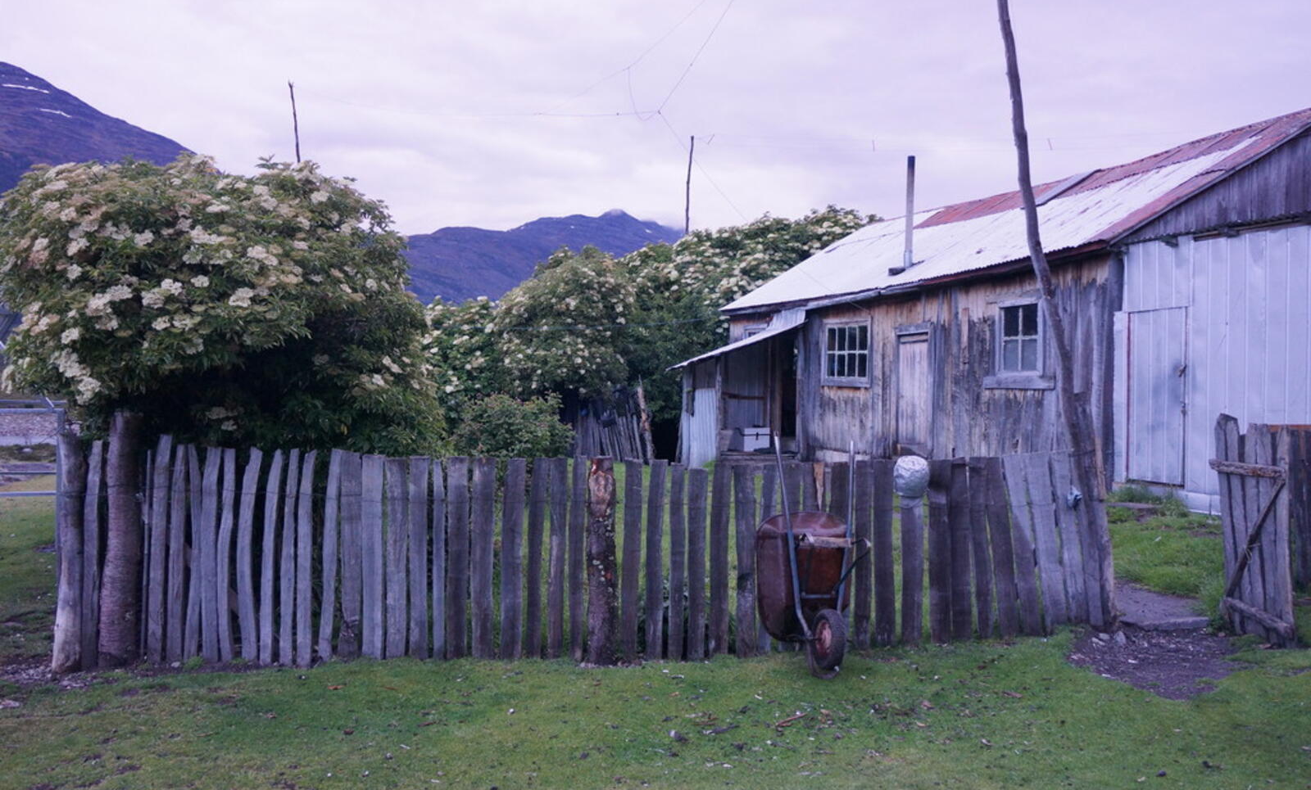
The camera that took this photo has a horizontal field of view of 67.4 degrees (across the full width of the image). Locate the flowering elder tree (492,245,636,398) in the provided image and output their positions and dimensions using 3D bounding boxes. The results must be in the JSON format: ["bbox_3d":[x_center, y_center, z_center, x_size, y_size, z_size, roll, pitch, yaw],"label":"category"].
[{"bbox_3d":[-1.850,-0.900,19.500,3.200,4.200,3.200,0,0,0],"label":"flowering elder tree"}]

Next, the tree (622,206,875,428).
[{"bbox_3d":[2.200,-1.500,22.300,6.000,5.500,4.800,0,0,0],"label":"tree"}]

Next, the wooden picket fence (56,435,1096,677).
[{"bbox_3d":[-0.180,0.970,6.380,6.800,1.330,0.280,0,0,-9],"label":"wooden picket fence"}]

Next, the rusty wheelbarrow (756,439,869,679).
[{"bbox_3d":[0.940,0.950,5.930,0.630,1.400,0.600,0,-6,-18],"label":"rusty wheelbarrow"}]

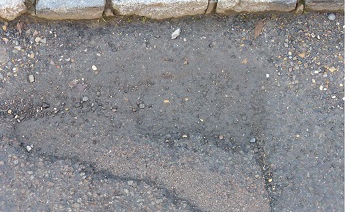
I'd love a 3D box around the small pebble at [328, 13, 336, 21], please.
[{"bbox_3d":[0.461,-0.261,1.694,0.020,0.014,0.021,0,62,0],"label":"small pebble"}]

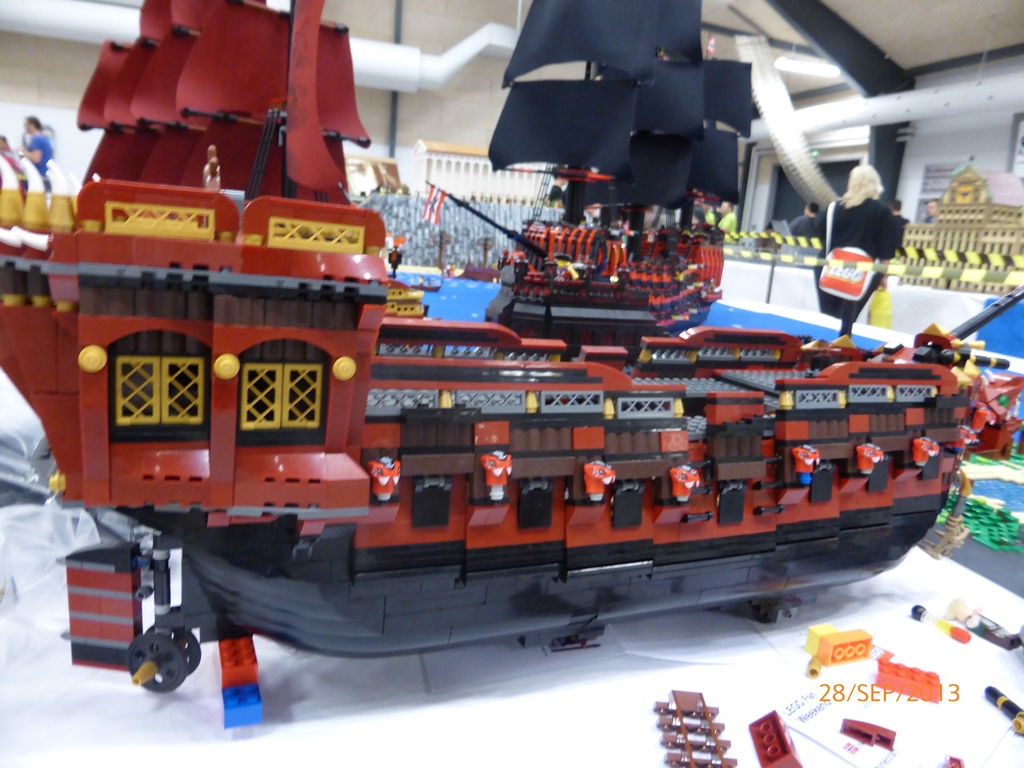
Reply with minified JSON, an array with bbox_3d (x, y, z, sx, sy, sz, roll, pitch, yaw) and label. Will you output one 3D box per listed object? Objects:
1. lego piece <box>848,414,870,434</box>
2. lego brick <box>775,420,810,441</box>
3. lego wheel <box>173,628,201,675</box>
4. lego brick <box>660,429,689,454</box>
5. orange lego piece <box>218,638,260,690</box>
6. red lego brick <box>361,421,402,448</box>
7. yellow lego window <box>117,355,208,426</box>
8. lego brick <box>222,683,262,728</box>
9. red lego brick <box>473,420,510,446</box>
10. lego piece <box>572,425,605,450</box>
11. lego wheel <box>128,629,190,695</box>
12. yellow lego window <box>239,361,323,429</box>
[{"bbox_3d":[0.192,0.022,0.399,0.016,0.010,0.008,0,-1,-26],"label":"lego piece"},{"bbox_3d":[0.149,0.025,0.378,0.016,0.010,0.008,0,-1,-26],"label":"lego brick"},{"bbox_3d":[-0.134,0.105,0.278,0.024,0.024,0.006,7,10,11],"label":"lego wheel"},{"bbox_3d":[0.076,0.028,0.343,0.016,0.010,0.008,0,-1,-26],"label":"lego brick"},{"bbox_3d":[-0.135,0.135,0.350,0.016,0.011,0.031,0,13,-25],"label":"orange lego piece"},{"bbox_3d":[-0.053,0.021,0.286,0.016,0.010,0.008,0,-1,-25],"label":"red lego brick"},{"bbox_3d":[-0.122,0.002,0.246,0.028,0.024,0.004,1,11,-22],"label":"yellow lego window"},{"bbox_3d":[-0.121,0.142,0.318,0.016,0.011,0.020,0,11,-25],"label":"lego brick"},{"bbox_3d":[-0.010,0.021,0.305,0.016,0.010,0.008,0,-1,-25],"label":"red lego brick"},{"bbox_3d":[0.033,0.024,0.322,0.016,0.010,0.008,0,-1,-26],"label":"lego piece"},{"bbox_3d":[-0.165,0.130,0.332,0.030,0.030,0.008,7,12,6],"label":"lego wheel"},{"bbox_3d":[-0.084,0.004,0.261,0.028,0.024,0.004,1,11,-22],"label":"yellow lego window"}]

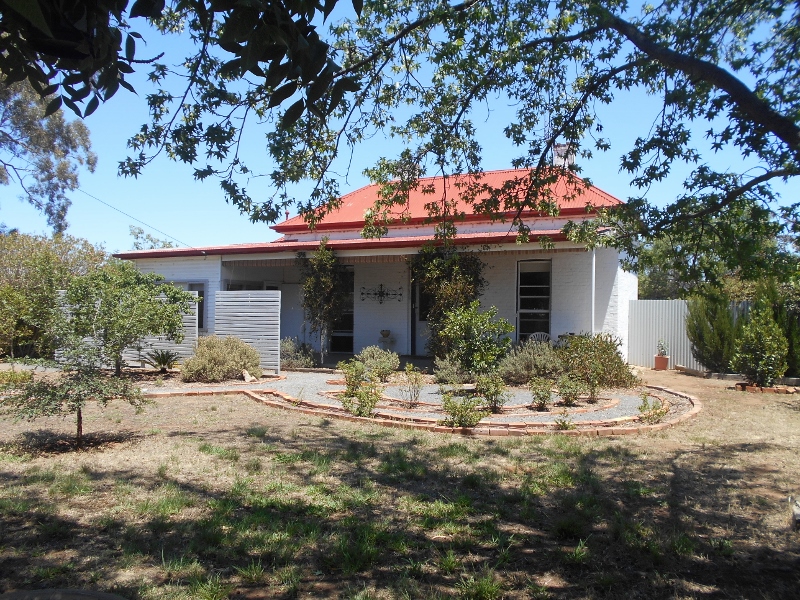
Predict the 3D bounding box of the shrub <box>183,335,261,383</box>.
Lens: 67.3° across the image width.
[{"bbox_3d":[-3.920,1.232,13.196,1.750,0.930,1.500,0,0,0],"label":"shrub"}]

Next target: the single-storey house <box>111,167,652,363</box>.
[{"bbox_3d":[-0.564,-1.102,19.315,15.367,5.681,8.000,0,0,28],"label":"single-storey house"}]

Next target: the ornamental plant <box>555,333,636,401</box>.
[{"bbox_3d":[3.877,1.164,11.797,1.600,1.170,1.500,0,0,0],"label":"ornamental plant"}]

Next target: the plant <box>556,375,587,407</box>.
[{"bbox_3d":[2.840,1.490,9.950,0.500,0.510,0.480,0,0,16],"label":"plant"}]

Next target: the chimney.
[{"bbox_3d":[4.707,-4.103,17.300,0.560,0.850,0.580,0,0,24],"label":"chimney"}]

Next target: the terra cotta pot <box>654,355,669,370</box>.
[{"bbox_3d":[6.700,1.590,15.396,0.360,0.380,0.360,0,0,0],"label":"terra cotta pot"}]

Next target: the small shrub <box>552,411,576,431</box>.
[{"bbox_3d":[2.202,1.596,8.045,0.330,0.260,0.310,0,0,0],"label":"small shrub"}]

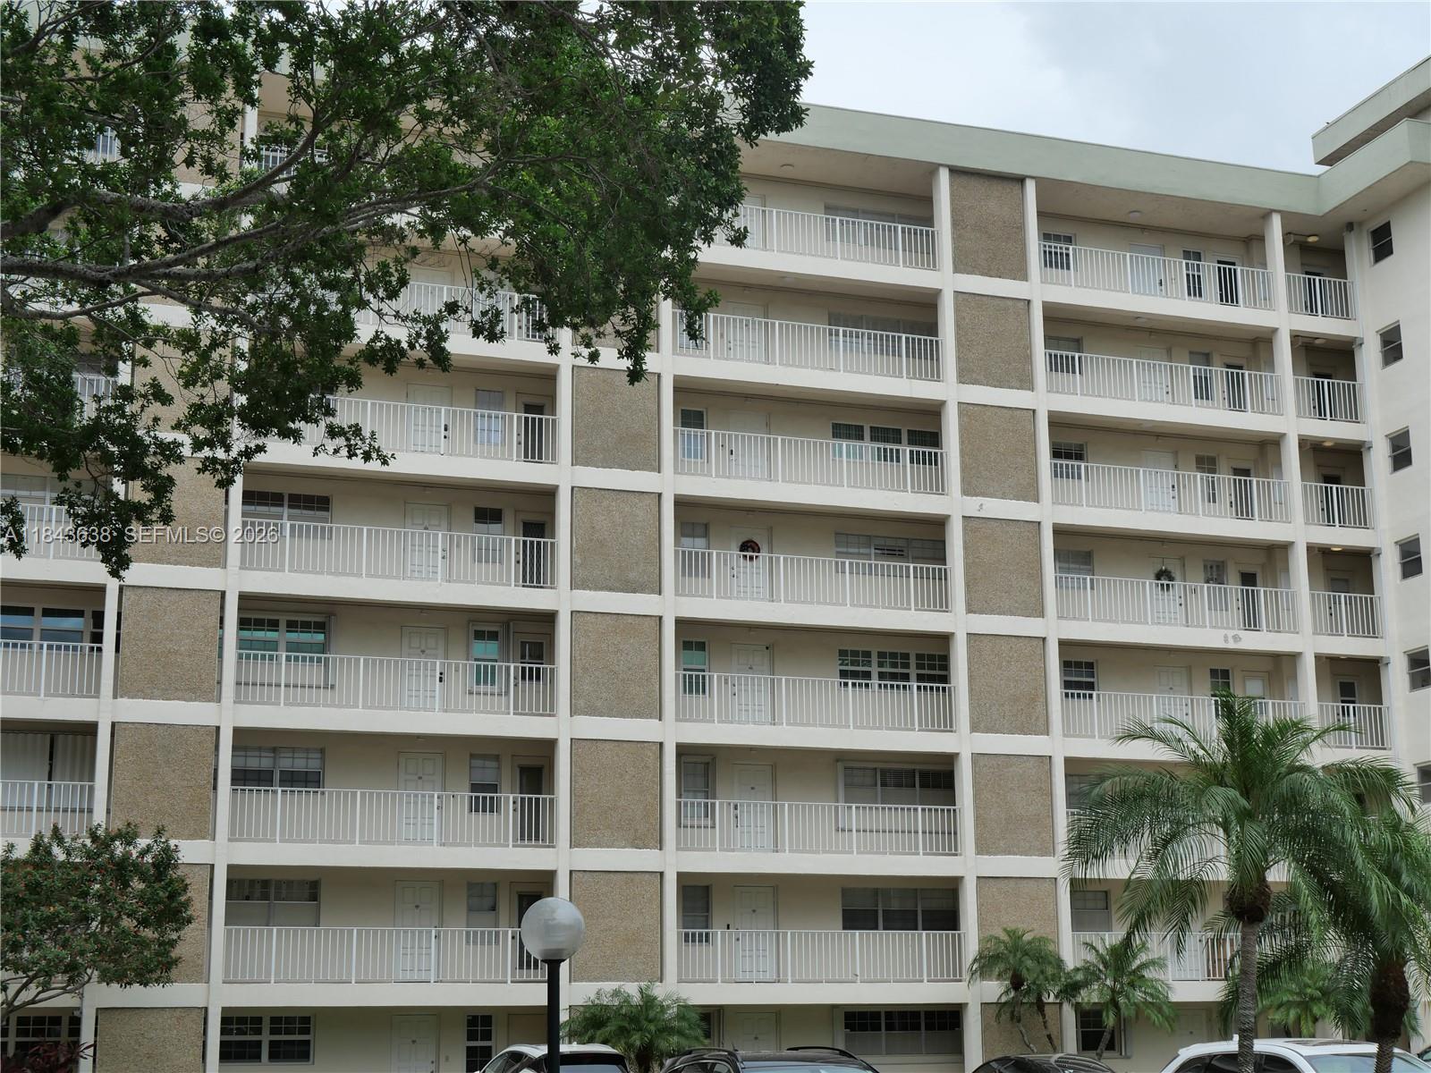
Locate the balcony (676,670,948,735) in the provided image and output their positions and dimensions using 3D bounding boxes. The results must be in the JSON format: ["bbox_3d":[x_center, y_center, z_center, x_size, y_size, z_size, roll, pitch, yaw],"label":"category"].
[{"bbox_3d":[2.219,3.558,44.008,6.424,1.054,0.080,4,-14,-19],"label":"balcony"}]

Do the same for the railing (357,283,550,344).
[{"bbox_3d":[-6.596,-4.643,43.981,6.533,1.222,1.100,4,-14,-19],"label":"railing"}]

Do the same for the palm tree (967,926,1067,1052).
[{"bbox_3d":[6.190,9.724,42.106,1.857,3.472,1.857,-1,-13,0],"label":"palm tree"}]

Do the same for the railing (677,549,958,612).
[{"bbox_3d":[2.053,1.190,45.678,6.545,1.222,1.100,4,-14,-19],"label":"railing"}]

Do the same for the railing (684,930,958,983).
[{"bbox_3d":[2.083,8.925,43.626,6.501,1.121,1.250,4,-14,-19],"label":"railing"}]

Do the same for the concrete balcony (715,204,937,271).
[{"bbox_3d":[2.108,-6.770,46.445,6.434,1.054,0.080,4,-14,-19],"label":"concrete balcony"}]

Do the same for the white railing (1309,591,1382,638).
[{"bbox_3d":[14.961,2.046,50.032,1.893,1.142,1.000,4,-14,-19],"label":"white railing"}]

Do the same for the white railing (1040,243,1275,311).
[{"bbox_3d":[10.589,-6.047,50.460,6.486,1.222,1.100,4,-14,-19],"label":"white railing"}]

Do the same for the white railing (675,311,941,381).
[{"bbox_3d":[2.136,-4.213,46.198,6.501,1.068,0.120,4,-14,-19],"label":"white railing"}]

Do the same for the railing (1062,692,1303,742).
[{"bbox_3d":[10.716,4.154,46.942,6.434,1.054,0.080,4,-14,-19],"label":"railing"}]

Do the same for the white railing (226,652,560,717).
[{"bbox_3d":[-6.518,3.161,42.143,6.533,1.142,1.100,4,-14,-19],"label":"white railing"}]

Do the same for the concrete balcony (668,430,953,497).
[{"bbox_3d":[2.161,-1.605,45.225,6.424,1.054,0.080,4,-14,-19],"label":"concrete balcony"}]

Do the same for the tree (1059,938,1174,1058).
[{"bbox_3d":[8.451,10.266,43.156,2.400,3.731,2.400,4,-14,-19],"label":"tree"}]

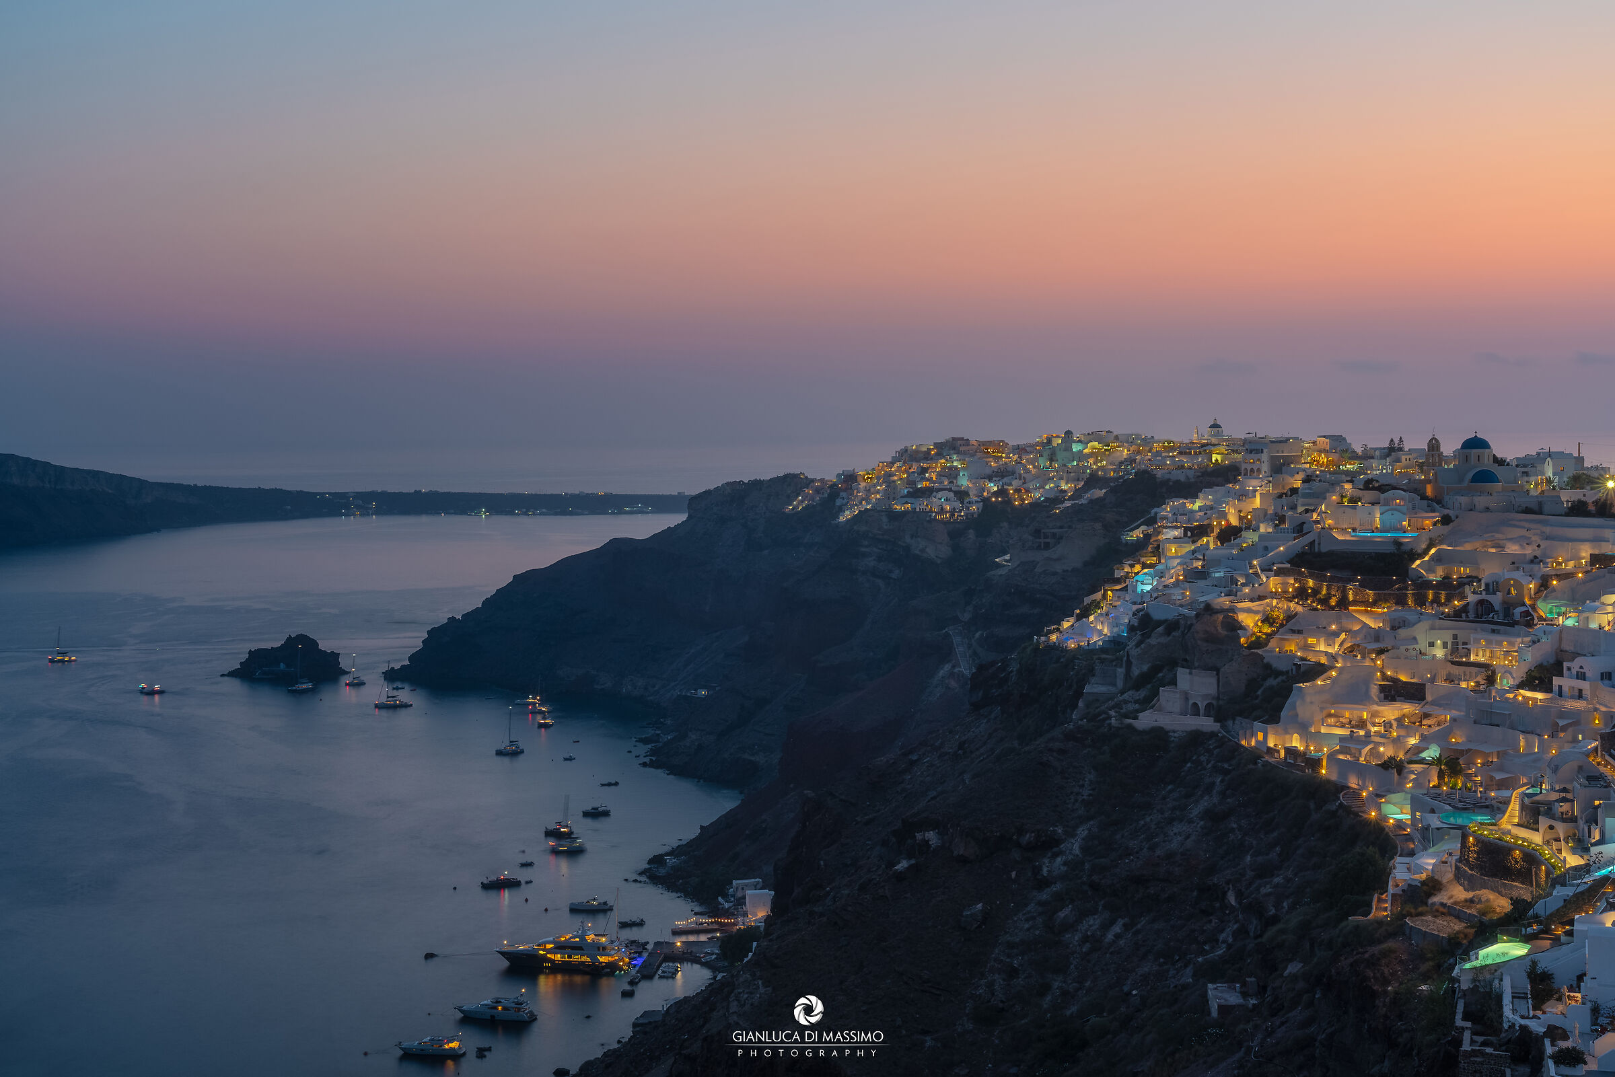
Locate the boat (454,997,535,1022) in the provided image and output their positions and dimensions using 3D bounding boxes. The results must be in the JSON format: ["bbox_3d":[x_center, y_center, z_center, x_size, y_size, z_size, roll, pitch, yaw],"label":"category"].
[{"bbox_3d":[-75.560,112.180,549.730,19.800,5.600,5.150,1,3,15],"label":"boat"}]

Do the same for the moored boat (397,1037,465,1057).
[{"bbox_3d":[-85.610,114.180,518.090,15.300,4.500,4.280,0,3,8],"label":"moored boat"}]

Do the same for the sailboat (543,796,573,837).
[{"bbox_3d":[-86.880,96.760,797.070,10.410,13.800,3.540,0,3,-3],"label":"sailboat"}]

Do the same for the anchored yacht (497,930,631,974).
[{"bbox_3d":[-64.920,107.490,601.890,36.870,10.200,7.560,1,3,17],"label":"anchored yacht"}]

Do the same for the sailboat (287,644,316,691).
[{"bbox_3d":[-276.130,70.190,1247.960,14.510,25.660,5.800,-2,3,-30],"label":"sailboat"}]

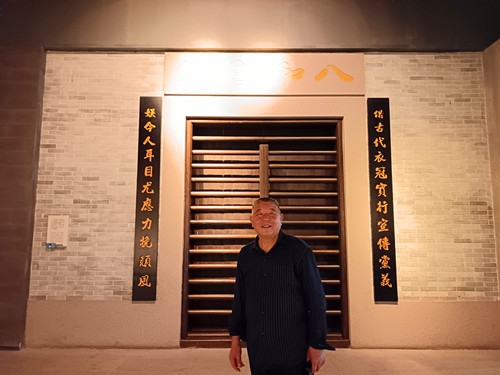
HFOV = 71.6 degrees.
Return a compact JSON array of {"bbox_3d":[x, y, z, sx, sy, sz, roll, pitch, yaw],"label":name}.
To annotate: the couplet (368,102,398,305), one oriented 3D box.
[{"bbox_3d":[1.766,0.129,4.646,0.295,2.708,0.050,0,-6,0],"label":"couplet"}]

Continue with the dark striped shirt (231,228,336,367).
[{"bbox_3d":[0.197,0.641,2.032,0.580,0.766,0.300,-2,-7,17],"label":"dark striped shirt"}]

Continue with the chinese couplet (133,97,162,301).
[{"bbox_3d":[-1.356,0.116,4.635,0.296,2.718,0.050,0,-6,0],"label":"chinese couplet"}]

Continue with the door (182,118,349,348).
[{"bbox_3d":[0.204,0.548,4.629,2.152,3.022,0.150,0,-6,0],"label":"door"}]

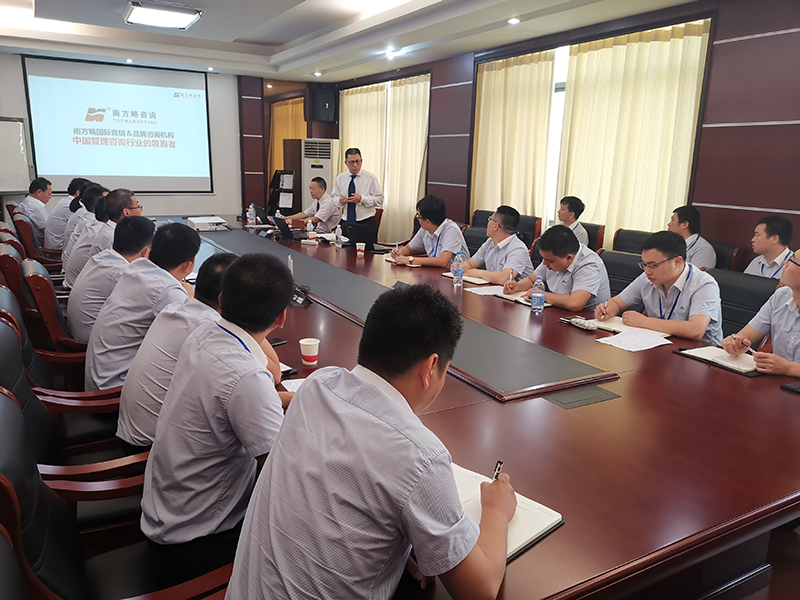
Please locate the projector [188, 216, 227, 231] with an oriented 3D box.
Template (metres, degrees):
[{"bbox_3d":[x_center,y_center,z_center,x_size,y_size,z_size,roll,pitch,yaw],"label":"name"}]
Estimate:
[{"bbox_3d":[-1.999,-0.782,6.535,0.310,0.105,0.270,-6,14,-29],"label":"projector"}]

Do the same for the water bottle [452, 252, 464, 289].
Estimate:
[{"bbox_3d":[0.374,-0.196,3.935,0.064,0.216,0.064,-6,14,-30],"label":"water bottle"}]

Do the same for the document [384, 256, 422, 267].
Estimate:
[{"bbox_3d":[0.070,-0.293,4.790,0.225,0.020,0.360,-6,14,-30],"label":"document"}]

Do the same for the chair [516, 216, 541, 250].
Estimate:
[{"bbox_3d":[0.962,-0.322,6.228,0.660,1.030,0.620,-6,14,-30],"label":"chair"}]

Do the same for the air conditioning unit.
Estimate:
[{"bbox_3d":[-1.304,-1.607,9.881,0.480,1.830,0.340,-1,13,-12],"label":"air conditioning unit"}]

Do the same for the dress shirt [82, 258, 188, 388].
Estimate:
[{"bbox_3d":[-1.044,0.122,2.550,0.420,0.620,0.470,-6,14,-29],"label":"dress shirt"}]

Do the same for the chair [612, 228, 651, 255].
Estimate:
[{"bbox_3d":[1.685,-0.029,4.994,0.660,1.030,0.620,-6,14,-30],"label":"chair"}]

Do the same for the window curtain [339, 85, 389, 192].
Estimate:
[{"bbox_3d":[-0.575,-2.097,9.780,0.140,2.350,1.620,-6,14,-29],"label":"window curtain"}]

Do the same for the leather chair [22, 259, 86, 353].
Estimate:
[{"bbox_3d":[-1.472,0.297,3.151,0.660,1.030,0.630,-6,14,-30],"label":"leather chair"}]

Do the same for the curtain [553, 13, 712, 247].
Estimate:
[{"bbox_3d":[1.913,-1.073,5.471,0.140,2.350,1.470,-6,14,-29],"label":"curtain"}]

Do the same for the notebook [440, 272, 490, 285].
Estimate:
[{"bbox_3d":[0.470,-0.160,4.324,0.230,0.020,0.370,-6,14,-29],"label":"notebook"}]

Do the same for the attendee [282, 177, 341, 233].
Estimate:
[{"bbox_3d":[-1.061,-0.790,7.452,0.720,1.310,0.520,-6,14,-29],"label":"attendee"}]

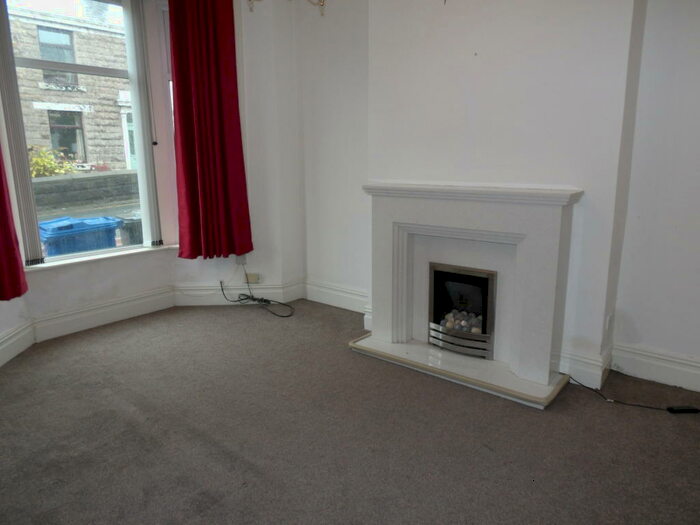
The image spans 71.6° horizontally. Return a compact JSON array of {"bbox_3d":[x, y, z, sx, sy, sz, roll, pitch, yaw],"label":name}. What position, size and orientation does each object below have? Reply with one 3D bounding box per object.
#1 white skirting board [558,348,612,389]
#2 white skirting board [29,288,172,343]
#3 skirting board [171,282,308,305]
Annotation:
[{"bbox_3d":[1.458,0.621,2.991,0.235,0.185,0.290,9,16,38],"label":"white skirting board"},{"bbox_3d":[-2.049,0.423,4.152,0.030,0.195,1.165,10,17,40],"label":"white skirting board"},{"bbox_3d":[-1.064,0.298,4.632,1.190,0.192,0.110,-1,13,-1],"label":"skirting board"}]

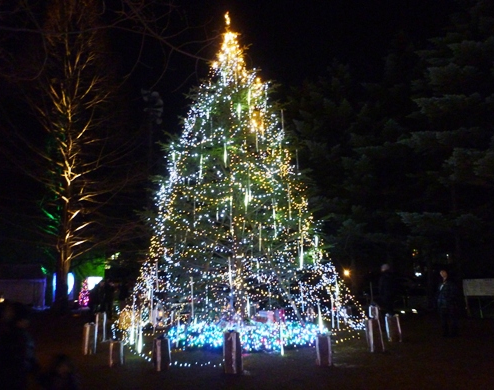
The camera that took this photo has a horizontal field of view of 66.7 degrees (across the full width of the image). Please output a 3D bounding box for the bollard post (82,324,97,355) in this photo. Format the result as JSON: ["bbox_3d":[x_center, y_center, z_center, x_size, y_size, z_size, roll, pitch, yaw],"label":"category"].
[{"bbox_3d":[-3.721,3.389,8.893,0.220,0.659,0.220,9,-17,-39],"label":"bollard post"}]

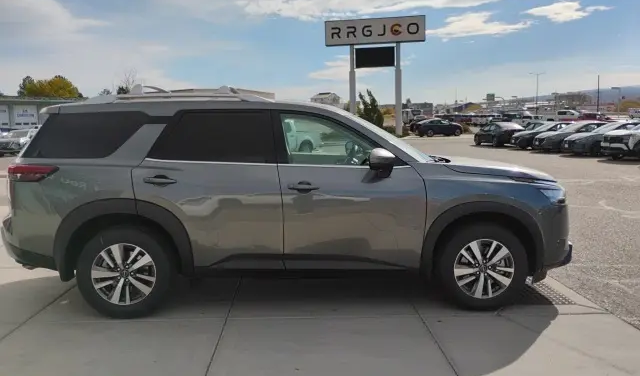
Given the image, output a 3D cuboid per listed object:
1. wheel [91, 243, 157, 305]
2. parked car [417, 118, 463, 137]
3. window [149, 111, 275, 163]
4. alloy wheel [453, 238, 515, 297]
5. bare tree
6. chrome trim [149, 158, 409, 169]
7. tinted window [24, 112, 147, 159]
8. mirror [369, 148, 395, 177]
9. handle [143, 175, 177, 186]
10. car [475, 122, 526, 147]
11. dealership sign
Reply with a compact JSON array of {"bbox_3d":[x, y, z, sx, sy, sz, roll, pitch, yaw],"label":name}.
[{"bbox_3d":[-1.548,0.666,4.165,0.490,0.490,0.200,0,7,-3],"label":"wheel"},{"bbox_3d":[10.565,-5.349,46.000,4.680,1.480,1.830,-3,8,-19],"label":"parked car"},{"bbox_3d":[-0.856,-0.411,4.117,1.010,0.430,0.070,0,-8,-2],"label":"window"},{"bbox_3d":[1.341,0.650,4.324,0.492,0.492,0.200,0,7,-2],"label":"alloy wheel"},{"bbox_3d":[-24.129,-10.955,65.535,2.900,8.170,2.900,-1,8,0],"label":"bare tree"},{"bbox_3d":[-0.307,-0.193,4.087,2.100,0.070,0.040,0,7,-2],"label":"chrome trim"},{"bbox_3d":[-1.808,-0.411,4.000,0.950,0.370,0.070,0,-7,-3],"label":"tinted window"},{"bbox_3d":[0.486,-0.193,4.031,0.200,0.230,0.250,0,7,-2],"label":"mirror"},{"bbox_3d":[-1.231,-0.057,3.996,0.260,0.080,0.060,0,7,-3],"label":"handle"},{"bbox_3d":[11.000,-3.264,31.700,1.830,1.450,4.750,-1,7,-4],"label":"car"},{"bbox_3d":[4.824,-13.621,45.000,9.000,2.200,0.500,1,7,14],"label":"dealership sign"}]

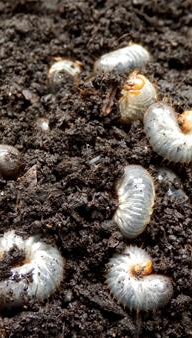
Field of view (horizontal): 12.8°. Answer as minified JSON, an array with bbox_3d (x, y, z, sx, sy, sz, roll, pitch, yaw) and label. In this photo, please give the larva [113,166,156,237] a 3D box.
[{"bbox_3d":[0.013,0.011,0.285,0.014,0.013,0.029,0,48,0],"label":"larva"}]

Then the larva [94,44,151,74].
[{"bbox_3d":[0.010,-0.043,0.334,0.024,0.011,0.011,-19,51,-16],"label":"larva"}]

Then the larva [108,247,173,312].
[{"bbox_3d":[0.013,0.034,0.265,0.020,0.011,0.023,0,48,0],"label":"larva"}]

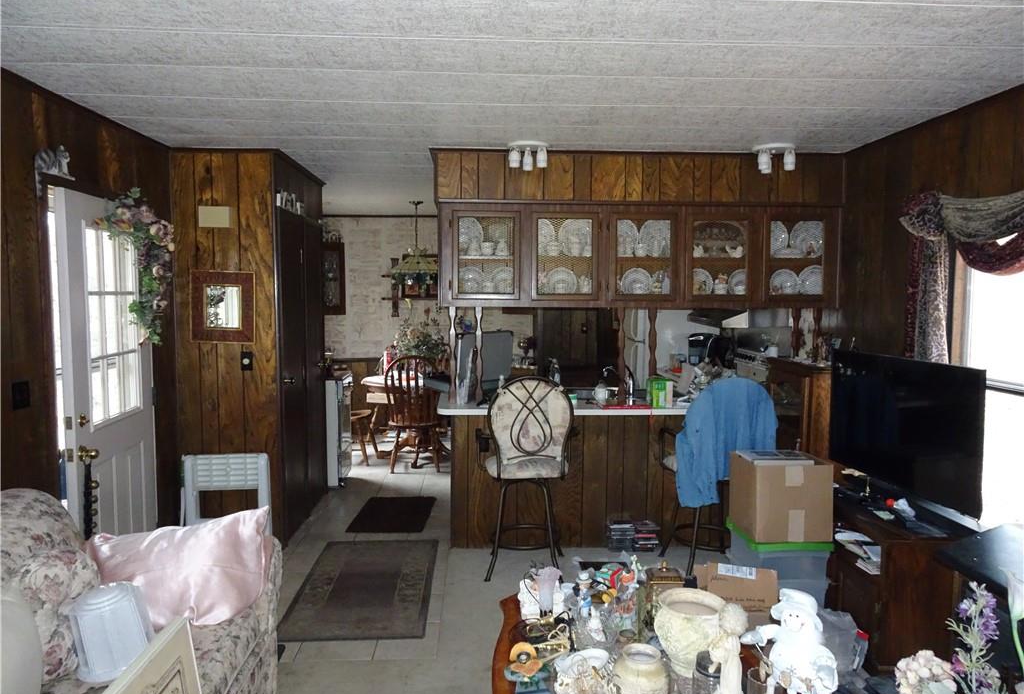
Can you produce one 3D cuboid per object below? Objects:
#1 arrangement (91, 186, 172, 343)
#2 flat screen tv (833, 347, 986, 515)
[{"bbox_3d":[-1.891,-0.399,3.627,0.170,0.810,0.700,0,4,-3],"label":"arrangement"},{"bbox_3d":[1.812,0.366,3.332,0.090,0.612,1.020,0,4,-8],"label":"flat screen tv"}]

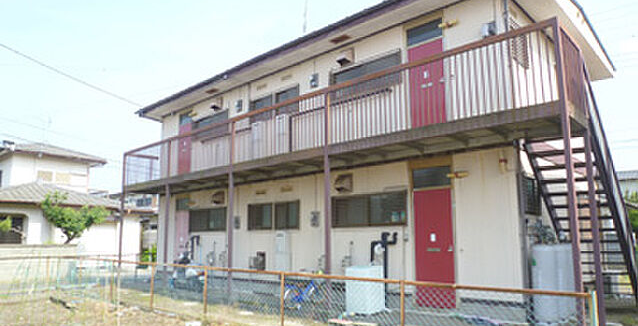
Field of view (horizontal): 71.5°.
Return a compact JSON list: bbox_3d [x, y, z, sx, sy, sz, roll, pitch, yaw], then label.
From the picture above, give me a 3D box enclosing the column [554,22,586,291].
[{"bbox_3d":[2.991,0.108,5.347,0.085,3.955,0.092,-10,-13,43],"label":"column"}]

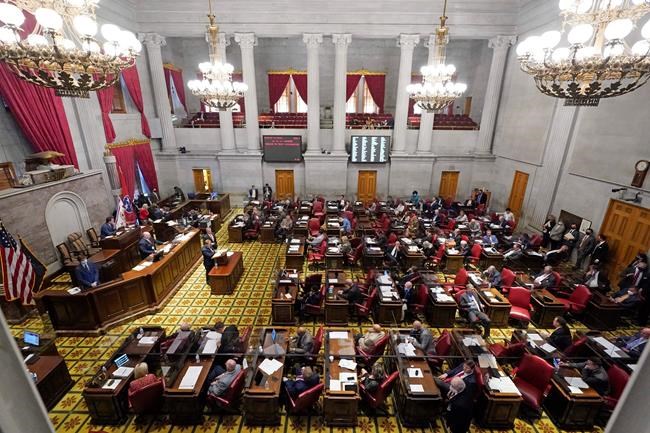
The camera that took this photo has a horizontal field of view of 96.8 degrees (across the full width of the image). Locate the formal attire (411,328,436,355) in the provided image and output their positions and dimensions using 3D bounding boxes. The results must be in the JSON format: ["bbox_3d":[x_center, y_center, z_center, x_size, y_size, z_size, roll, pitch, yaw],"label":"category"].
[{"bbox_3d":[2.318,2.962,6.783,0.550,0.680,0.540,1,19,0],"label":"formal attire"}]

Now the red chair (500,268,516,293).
[{"bbox_3d":[5.908,2.317,9.813,0.690,1.080,0.670,-3,19,-9],"label":"red chair"}]

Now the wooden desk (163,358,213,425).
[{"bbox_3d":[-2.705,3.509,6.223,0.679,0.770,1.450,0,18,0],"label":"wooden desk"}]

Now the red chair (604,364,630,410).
[{"bbox_3d":[5.605,3.584,5.800,0.670,1.060,0.630,1,19,3],"label":"red chair"}]

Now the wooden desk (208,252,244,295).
[{"bbox_3d":[-3.602,2.034,10.706,0.680,0.750,1.800,1,19,0],"label":"wooden desk"}]

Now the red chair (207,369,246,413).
[{"bbox_3d":[-1.945,3.522,5.837,0.670,1.060,0.630,7,20,18],"label":"red chair"}]

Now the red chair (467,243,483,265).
[{"bbox_3d":[5.963,1.682,11.730,0.690,1.080,0.670,0,18,1],"label":"red chair"}]

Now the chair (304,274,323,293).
[{"bbox_3d":[-0.465,2.269,9.570,0.630,1.060,0.670,-11,22,-30],"label":"chair"}]

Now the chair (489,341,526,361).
[{"bbox_3d":[4.240,3.263,7.003,0.630,0.950,0.680,-8,21,-22],"label":"chair"}]

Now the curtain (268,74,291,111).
[{"bbox_3d":[-3.140,-8.516,20.501,1.580,2.750,0.250,0,19,-1],"label":"curtain"}]

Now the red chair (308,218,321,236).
[{"bbox_3d":[-0.535,0.650,14.387,0.600,1.080,0.660,0,19,-3],"label":"red chair"}]

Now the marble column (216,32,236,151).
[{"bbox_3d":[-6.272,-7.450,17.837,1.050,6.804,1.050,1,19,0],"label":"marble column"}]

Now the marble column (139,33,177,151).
[{"bbox_3d":[-10.484,-7.684,18.447,1.050,6.850,1.000,0,18,1],"label":"marble column"}]

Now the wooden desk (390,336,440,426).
[{"bbox_3d":[1.960,3.554,6.569,0.690,0.750,1.900,0,18,1],"label":"wooden desk"}]

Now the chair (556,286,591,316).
[{"bbox_3d":[7.467,2.641,8.849,0.690,1.080,0.670,4,19,10],"label":"chair"}]

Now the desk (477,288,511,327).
[{"bbox_3d":[5.001,2.729,8.719,0.660,0.800,0.930,1,19,1],"label":"desk"}]

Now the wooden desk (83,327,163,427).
[{"bbox_3d":[-4.443,3.511,6.638,0.690,0.750,1.900,0,18,1],"label":"wooden desk"}]

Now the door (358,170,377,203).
[{"bbox_3d":[2.884,-1.887,19.801,1.231,2.498,0.120,1,19,0],"label":"door"}]

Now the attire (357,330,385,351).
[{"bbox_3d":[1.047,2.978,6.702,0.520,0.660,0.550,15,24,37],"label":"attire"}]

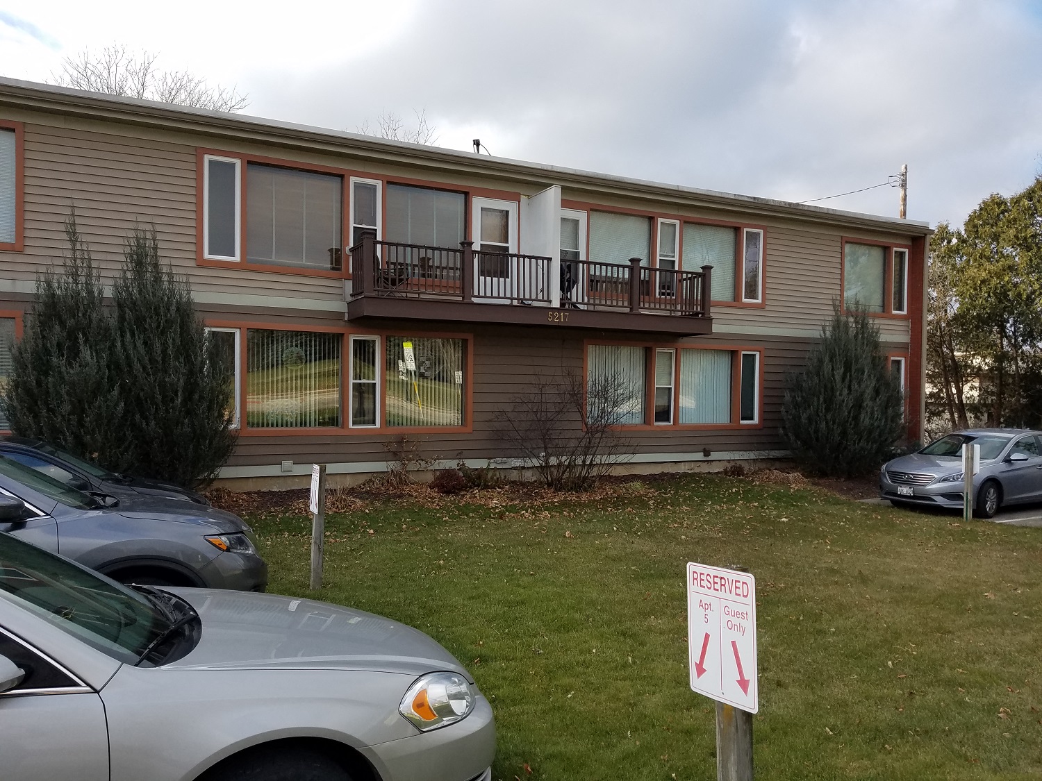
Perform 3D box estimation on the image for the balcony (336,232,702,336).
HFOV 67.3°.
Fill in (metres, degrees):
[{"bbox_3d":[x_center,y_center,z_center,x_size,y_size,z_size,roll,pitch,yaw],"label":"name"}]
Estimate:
[{"bbox_3d":[0.450,-1.871,14.761,7.250,1.399,1.002,1,0,-27],"label":"balcony"}]

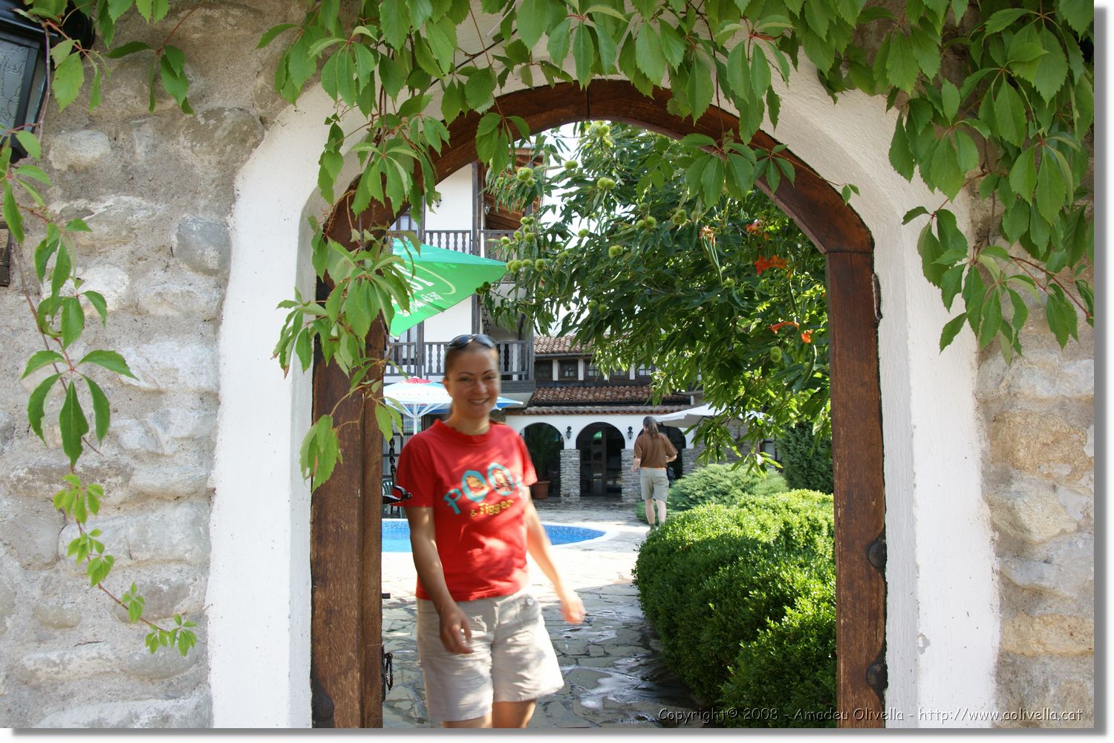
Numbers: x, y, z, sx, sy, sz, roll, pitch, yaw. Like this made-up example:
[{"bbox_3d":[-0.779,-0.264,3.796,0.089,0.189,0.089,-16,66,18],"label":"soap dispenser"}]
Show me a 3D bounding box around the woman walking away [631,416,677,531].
[{"bbox_3d":[1.359,1.457,11.700,0.600,1.670,0.420,0,-5,-7],"label":"woman walking away"}]

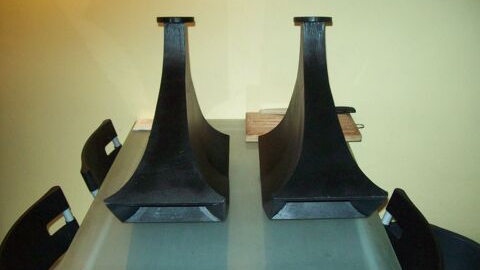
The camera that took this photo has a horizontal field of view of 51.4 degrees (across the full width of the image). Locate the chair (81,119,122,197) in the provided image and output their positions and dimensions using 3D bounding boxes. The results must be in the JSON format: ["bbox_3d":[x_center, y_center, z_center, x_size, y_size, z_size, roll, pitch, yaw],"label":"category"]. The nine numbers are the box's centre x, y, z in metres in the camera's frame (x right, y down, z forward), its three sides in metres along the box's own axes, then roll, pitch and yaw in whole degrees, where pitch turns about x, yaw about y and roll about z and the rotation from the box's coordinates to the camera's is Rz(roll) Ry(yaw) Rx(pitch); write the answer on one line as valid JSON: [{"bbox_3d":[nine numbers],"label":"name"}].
[{"bbox_3d":[-0.290,0.391,1.866,0.490,0.800,0.420,0,24,0],"label":"chair"}]

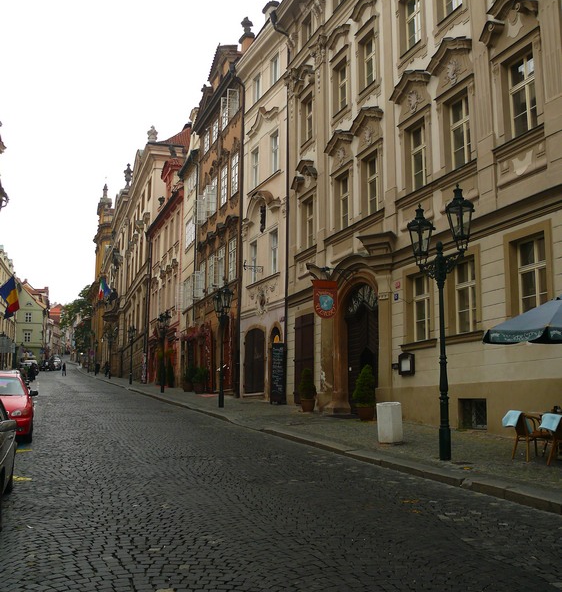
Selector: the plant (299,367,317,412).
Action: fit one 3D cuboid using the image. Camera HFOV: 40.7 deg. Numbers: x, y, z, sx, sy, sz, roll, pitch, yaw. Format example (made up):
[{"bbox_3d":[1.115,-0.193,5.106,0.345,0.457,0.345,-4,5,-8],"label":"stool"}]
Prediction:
[{"bbox_3d":[0.982,3.473,28.100,0.650,1.600,0.650,0,-9,0],"label":"plant"}]

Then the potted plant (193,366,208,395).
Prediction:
[{"bbox_3d":[-4.703,4.902,44.400,0.920,1.650,0.920,3,-9,-20],"label":"potted plant"}]

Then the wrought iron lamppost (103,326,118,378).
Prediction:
[{"bbox_3d":[-18.011,5.989,80.422,1.500,5.500,0.800,3,-9,-20],"label":"wrought iron lamppost"}]

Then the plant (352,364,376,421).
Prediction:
[{"bbox_3d":[2.480,2.860,22.536,0.660,1.660,0.660,0,-9,0],"label":"plant"}]

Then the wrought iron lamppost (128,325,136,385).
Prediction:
[{"bbox_3d":[-12.199,4.912,62.184,0.500,4.700,1.700,3,-10,-17],"label":"wrought iron lamppost"}]

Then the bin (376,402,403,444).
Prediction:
[{"bbox_3d":[2.292,2.669,15.966,0.500,0.810,0.520,3,-10,-17],"label":"bin"}]

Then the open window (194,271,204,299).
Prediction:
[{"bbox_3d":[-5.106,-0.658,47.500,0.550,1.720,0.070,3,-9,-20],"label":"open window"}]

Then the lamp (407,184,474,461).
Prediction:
[{"bbox_3d":[2.844,0.495,13.435,0.500,4.720,1.720,3,-10,-17],"label":"lamp"}]

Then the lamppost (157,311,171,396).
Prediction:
[{"bbox_3d":[-6.817,3.286,44.184,0.500,4.700,1.700,3,-10,-17],"label":"lamppost"}]

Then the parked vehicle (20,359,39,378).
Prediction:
[{"bbox_3d":[-25.545,7.394,77.000,1.750,1.550,4.200,3,-10,-17],"label":"parked vehicle"}]

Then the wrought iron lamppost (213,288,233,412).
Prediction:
[{"bbox_3d":[-2.354,2.046,30.779,0.550,4.950,1.850,3,-9,-20],"label":"wrought iron lamppost"}]

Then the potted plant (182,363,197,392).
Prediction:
[{"bbox_3d":[-5.625,5.028,46.600,0.880,1.700,0.880,3,-9,-20],"label":"potted plant"}]

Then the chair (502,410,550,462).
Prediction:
[{"bbox_3d":[4.267,2.425,13.150,0.600,0.850,0.560,6,-11,-29],"label":"chair"}]

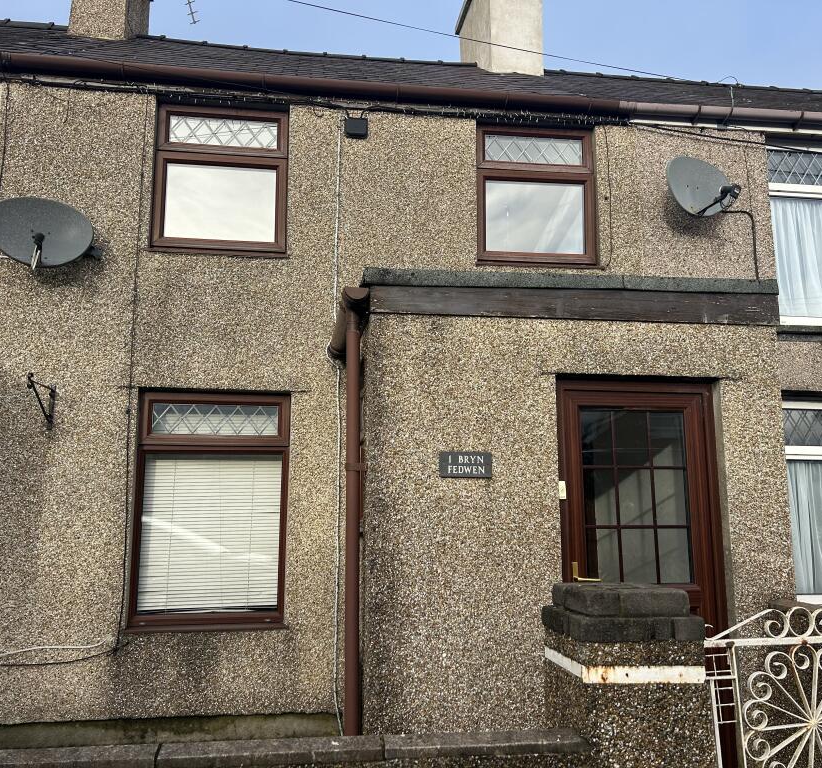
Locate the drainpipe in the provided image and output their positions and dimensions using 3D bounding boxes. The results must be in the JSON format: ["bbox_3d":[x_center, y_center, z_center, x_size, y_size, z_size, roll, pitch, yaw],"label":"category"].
[{"bbox_3d":[-0.379,0.900,4.401,0.200,2.600,1.450,1,-9,-7],"label":"drainpipe"}]

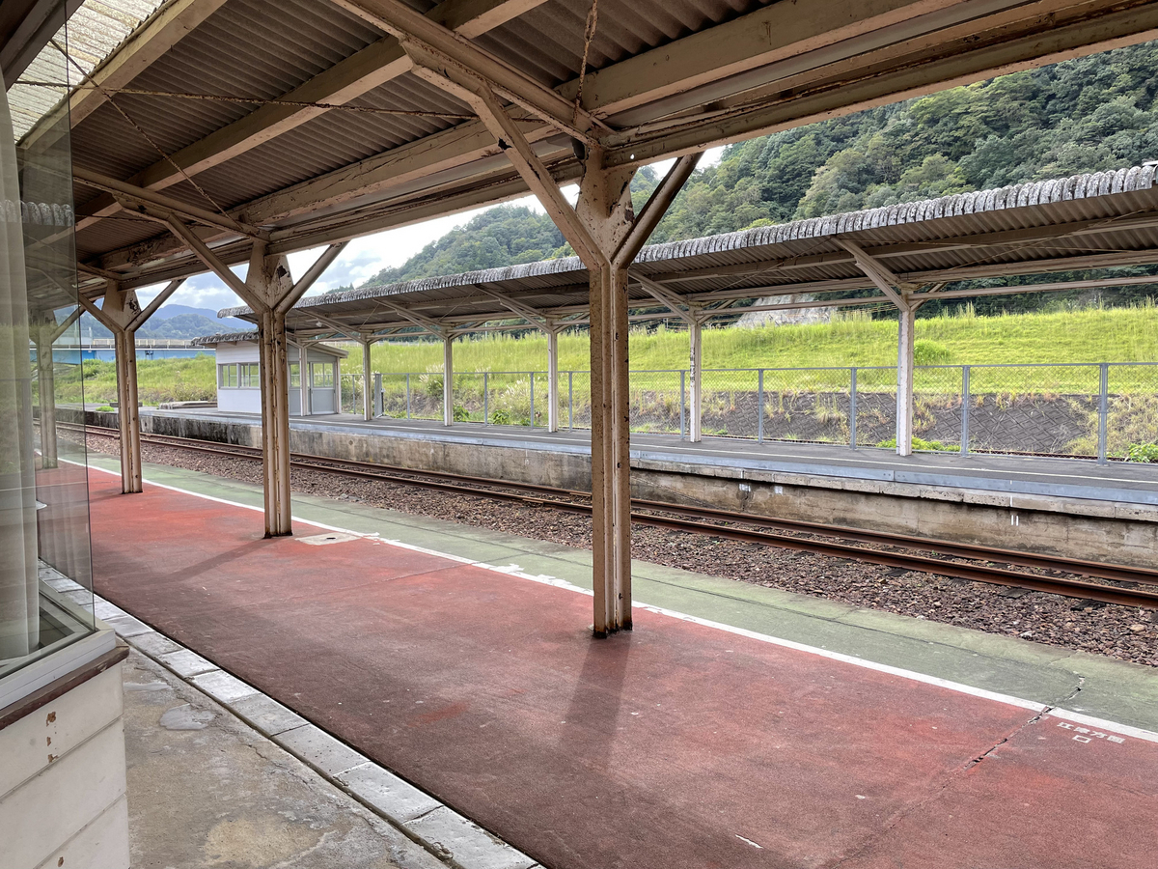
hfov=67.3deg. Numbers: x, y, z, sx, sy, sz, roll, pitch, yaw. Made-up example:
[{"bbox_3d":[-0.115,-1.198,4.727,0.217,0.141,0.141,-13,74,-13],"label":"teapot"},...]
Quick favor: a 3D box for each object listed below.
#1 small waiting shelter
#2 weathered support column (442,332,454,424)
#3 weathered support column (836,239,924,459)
[{"bbox_3d":[-12.637,-2.448,35.435,3.200,3.130,8.000,-4,5,-42],"label":"small waiting shelter"},{"bbox_3d":[-3.710,-1.572,24.839,0.200,2.650,0.150,-4,5,-42],"label":"weathered support column"},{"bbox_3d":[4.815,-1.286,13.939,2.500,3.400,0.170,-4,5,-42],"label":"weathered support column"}]

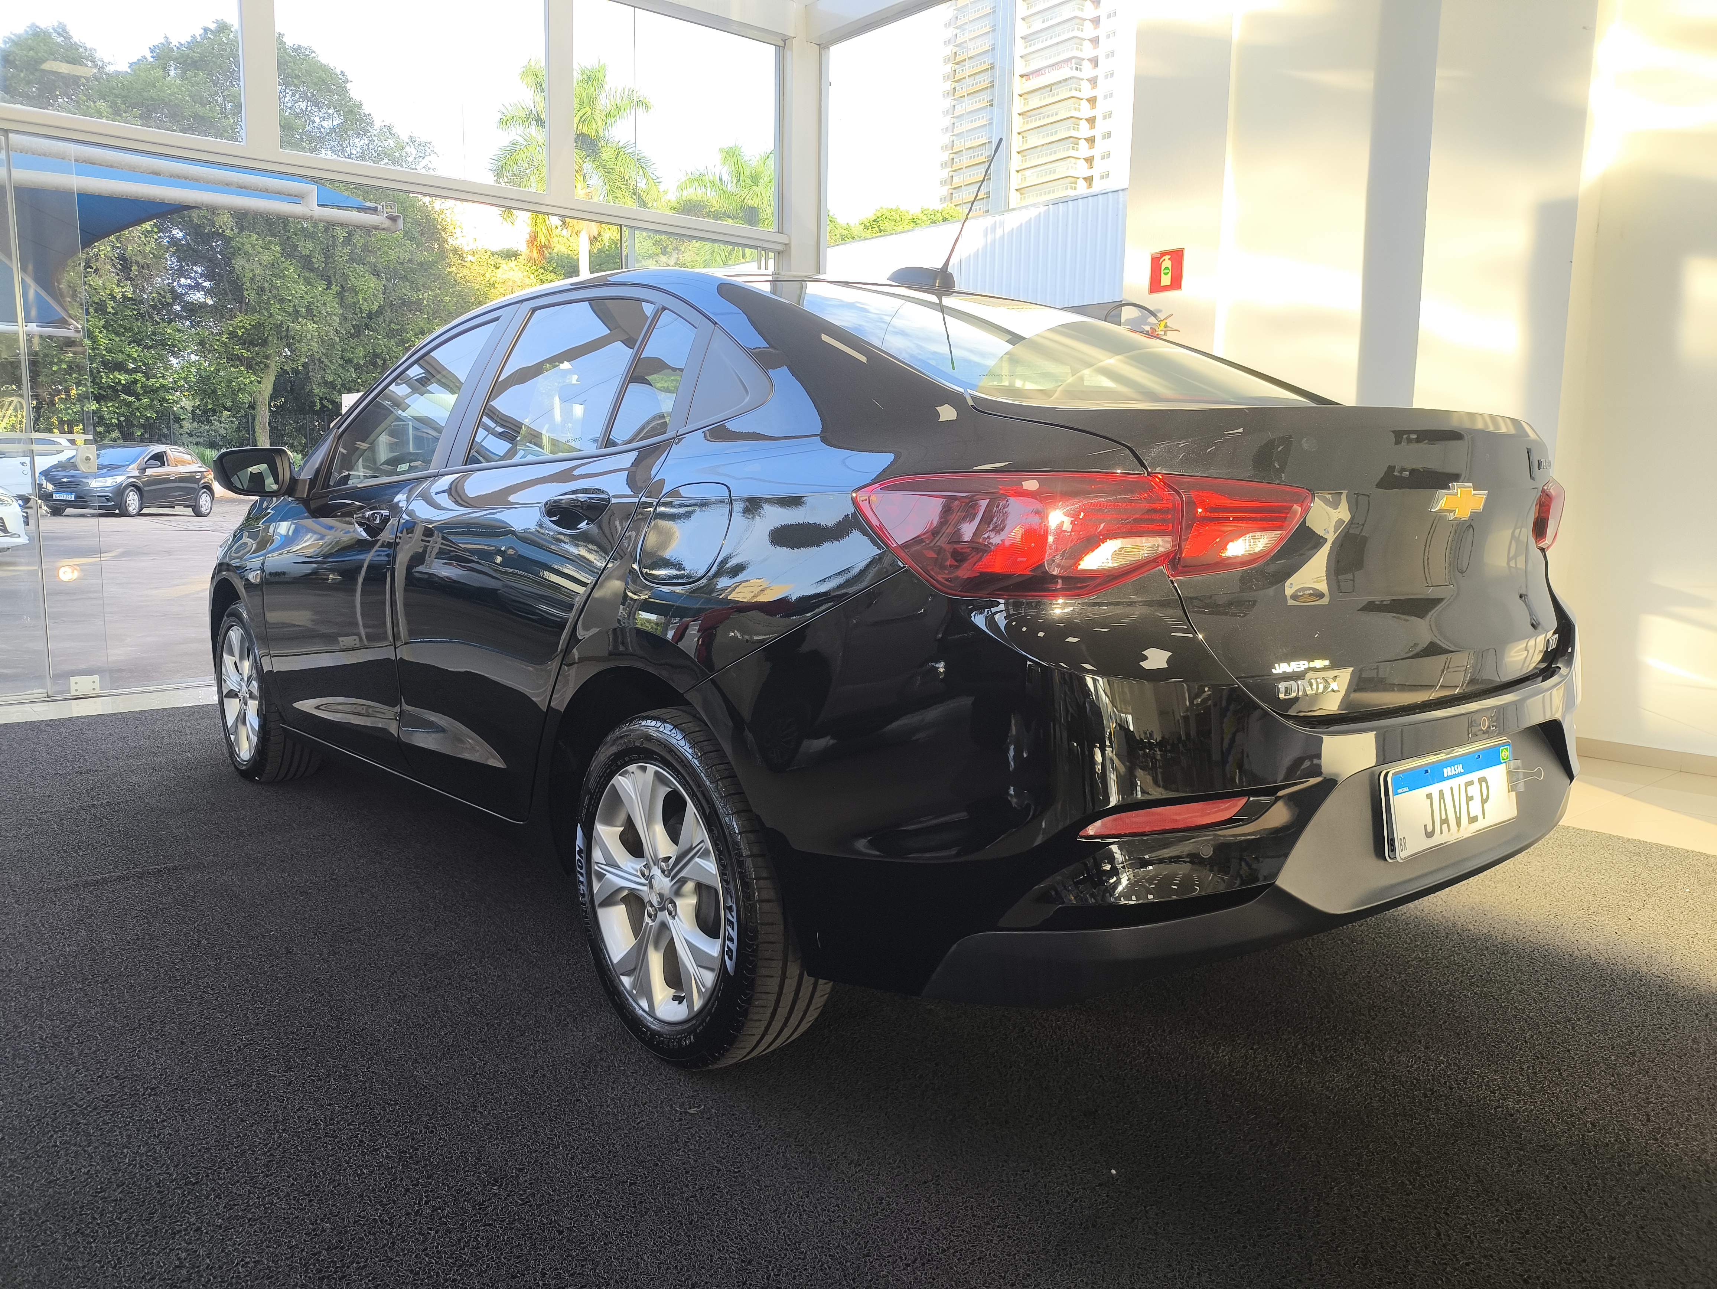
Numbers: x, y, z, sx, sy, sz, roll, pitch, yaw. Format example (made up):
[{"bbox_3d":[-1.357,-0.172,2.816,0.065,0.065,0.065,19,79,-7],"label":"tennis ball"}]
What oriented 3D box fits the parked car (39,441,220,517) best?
[{"bbox_3d":[-14.794,-3.317,25.145,1.730,1.475,3.950,1,8,2],"label":"parked car"}]

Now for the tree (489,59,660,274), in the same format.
[{"bbox_3d":[-10.394,-13.515,46.406,6.140,15.640,6.140,1,8,0],"label":"tree"}]

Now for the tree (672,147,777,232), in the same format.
[{"bbox_3d":[-4.659,-14.332,55.320,6.610,14.900,6.610,1,8,0],"label":"tree"}]

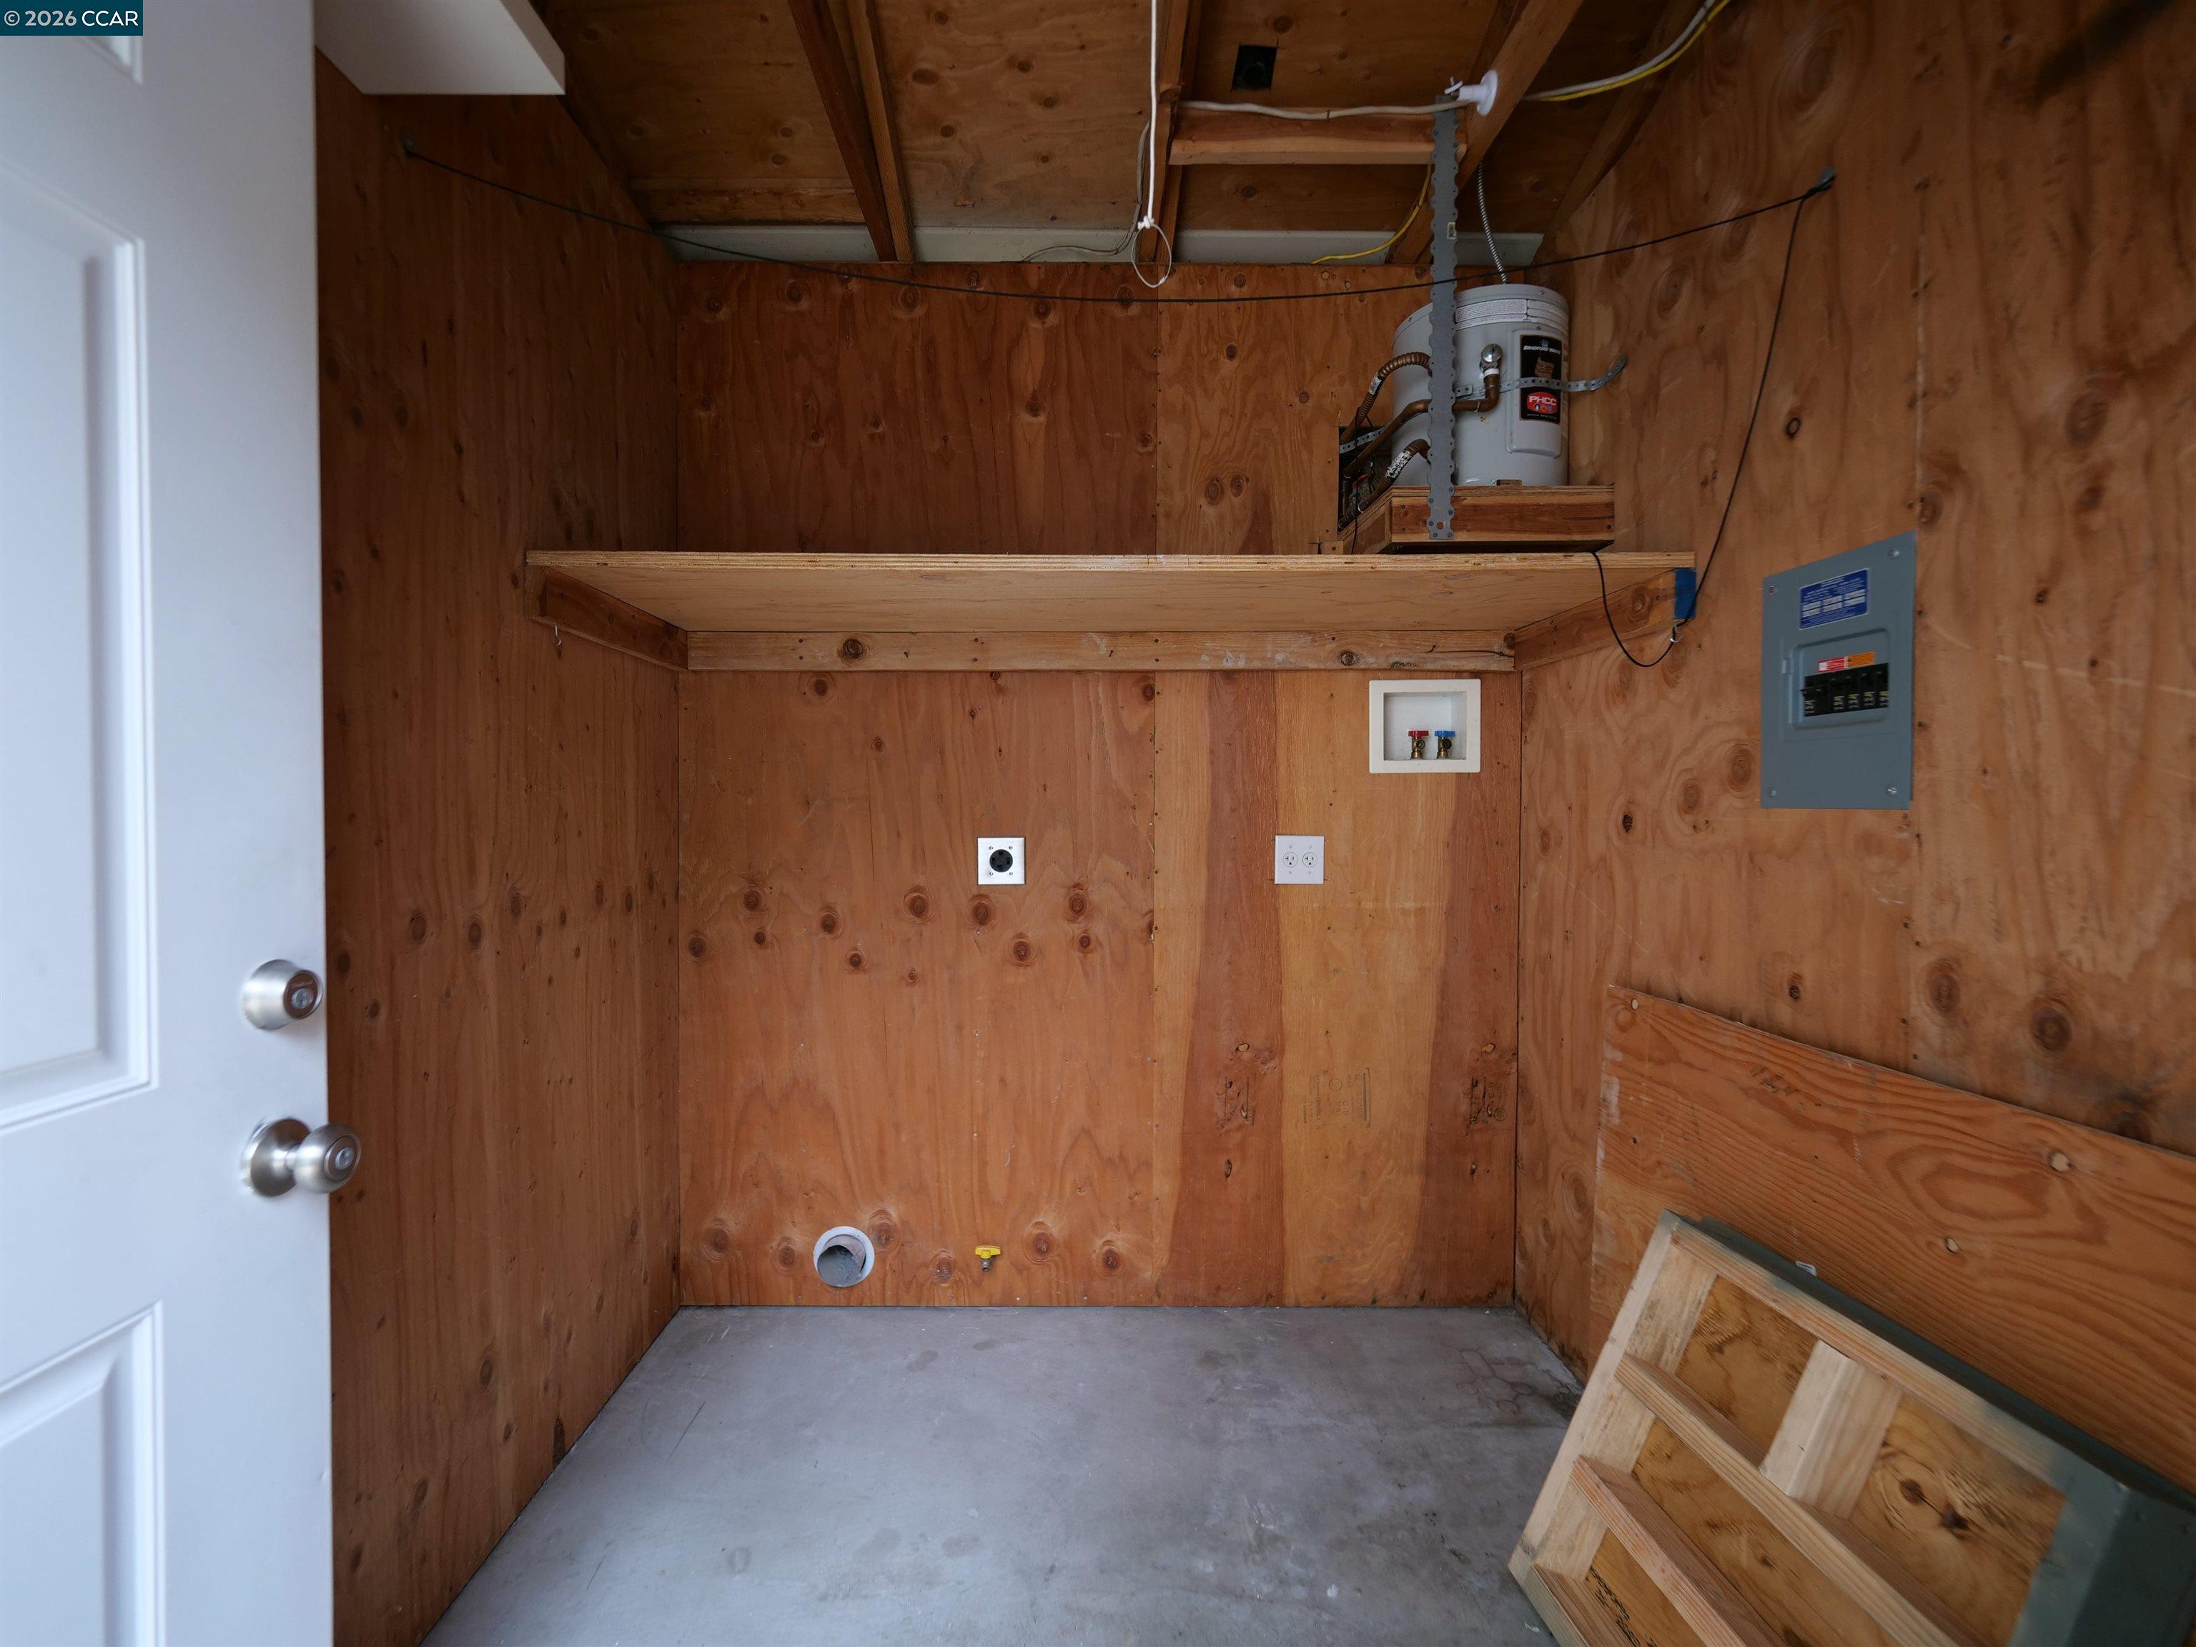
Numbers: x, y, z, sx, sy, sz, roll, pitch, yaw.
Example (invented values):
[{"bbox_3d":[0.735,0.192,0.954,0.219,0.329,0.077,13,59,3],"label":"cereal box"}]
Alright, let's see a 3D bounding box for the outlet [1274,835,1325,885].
[{"bbox_3d":[0.477,0.087,2.084,0.116,0.115,0.016,0,1,-1],"label":"outlet"}]

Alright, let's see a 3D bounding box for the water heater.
[{"bbox_3d":[0.811,-0.846,1.885,0.352,0.388,0.352,0,1,-12],"label":"water heater"}]

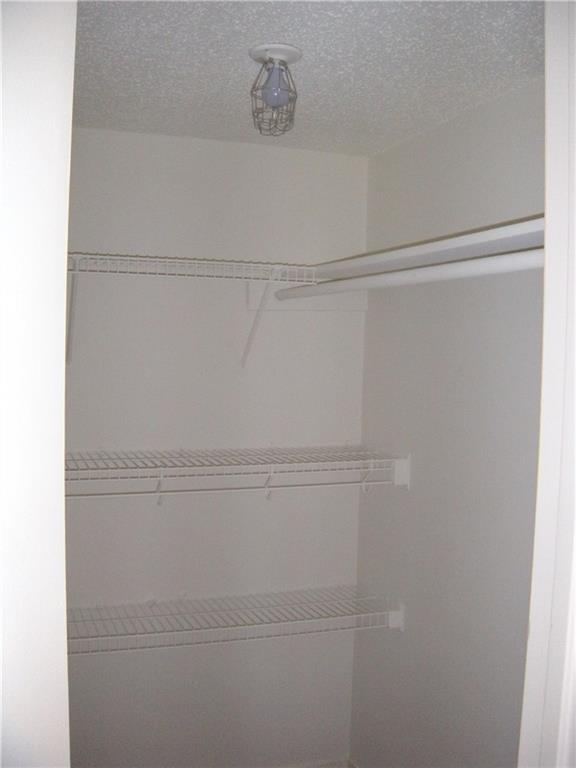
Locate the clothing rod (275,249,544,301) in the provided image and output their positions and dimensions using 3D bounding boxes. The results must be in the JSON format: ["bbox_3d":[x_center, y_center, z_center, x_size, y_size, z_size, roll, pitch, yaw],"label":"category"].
[{"bbox_3d":[0.196,-0.237,1.789,0.030,0.030,1.328,0,3,-19],"label":"clothing rod"}]

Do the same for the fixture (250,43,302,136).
[{"bbox_3d":[-0.026,-0.602,1.600,0.113,0.162,0.113,1,3,0],"label":"fixture"}]

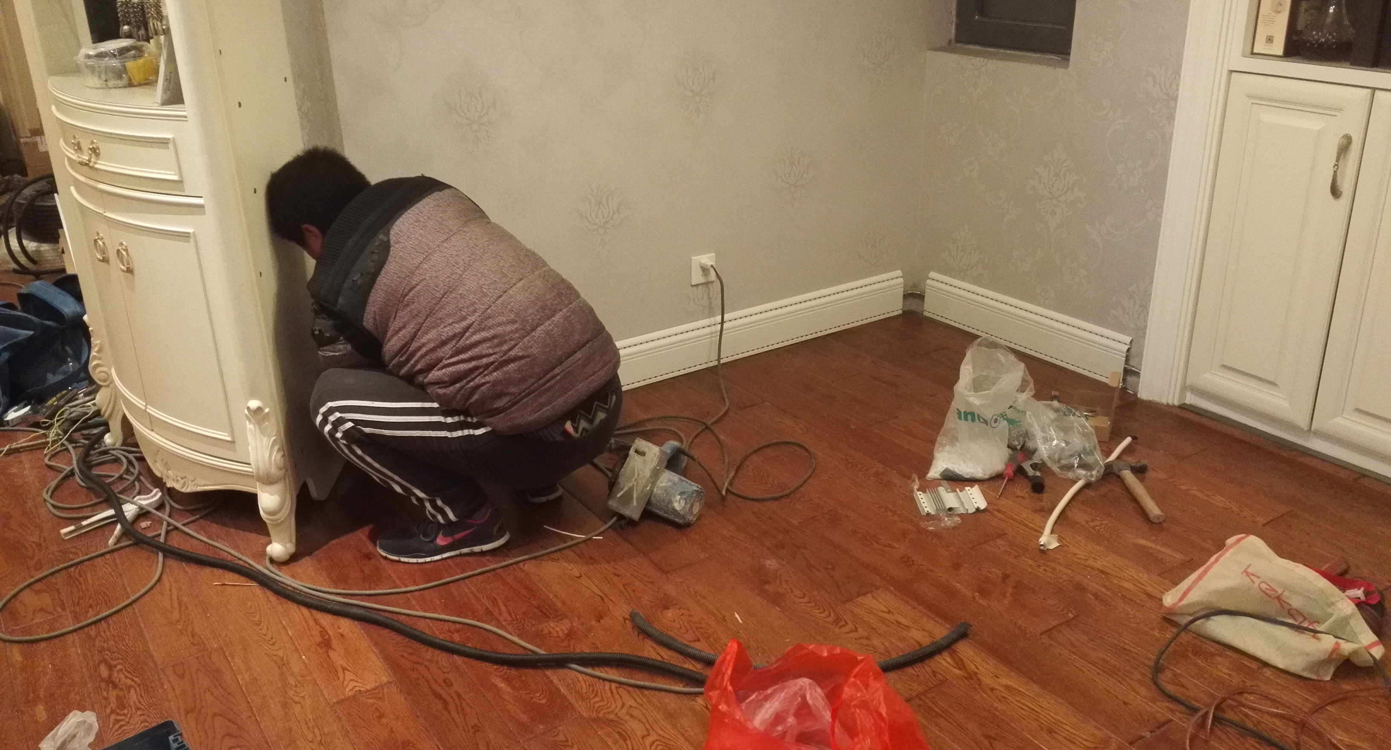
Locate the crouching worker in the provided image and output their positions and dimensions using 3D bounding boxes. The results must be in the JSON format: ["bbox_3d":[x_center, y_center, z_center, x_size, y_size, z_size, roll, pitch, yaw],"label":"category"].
[{"bbox_3d":[-0.533,-0.071,2.588,0.710,0.870,0.480,0,22,4],"label":"crouching worker"}]

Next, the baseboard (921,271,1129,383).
[{"bbox_3d":[0.989,-0.148,3.542,0.030,0.155,0.800,-16,26,-30],"label":"baseboard"}]

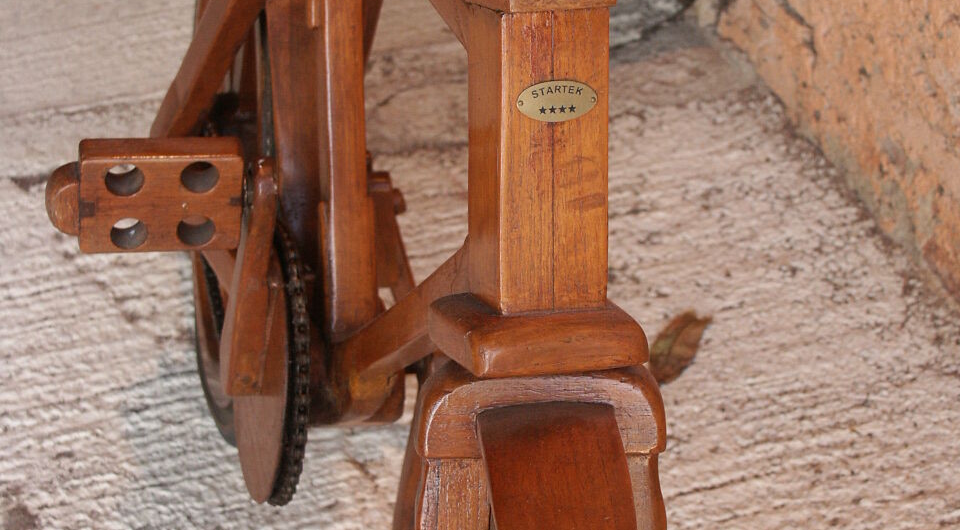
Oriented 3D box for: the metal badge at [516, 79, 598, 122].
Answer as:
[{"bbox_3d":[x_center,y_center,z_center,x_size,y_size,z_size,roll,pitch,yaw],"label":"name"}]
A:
[{"bbox_3d":[0.037,-0.079,1.165,0.041,0.020,0.002,-3,9,-16],"label":"metal badge"}]

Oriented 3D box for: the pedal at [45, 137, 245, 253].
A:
[{"bbox_3d":[-0.206,-0.042,1.493,0.118,0.069,0.023,-1,37,-12],"label":"pedal"}]

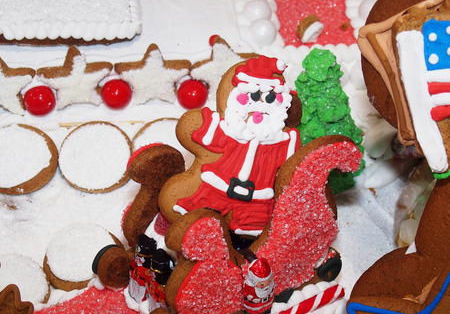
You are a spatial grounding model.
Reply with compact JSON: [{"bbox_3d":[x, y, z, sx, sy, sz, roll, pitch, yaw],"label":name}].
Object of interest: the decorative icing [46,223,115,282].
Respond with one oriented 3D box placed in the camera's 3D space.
[{"bbox_3d":[-0.100,0.069,0.778,0.055,0.010,0.055,0,46,0],"label":"decorative icing"}]

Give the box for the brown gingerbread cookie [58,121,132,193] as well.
[{"bbox_3d":[-0.097,0.000,0.835,0.054,0.009,0.054,0,76,0],"label":"brown gingerbread cookie"}]

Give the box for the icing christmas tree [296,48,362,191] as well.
[{"bbox_3d":[0.072,-0.028,0.795,0.054,0.113,0.054,-7,46,7],"label":"icing christmas tree"}]

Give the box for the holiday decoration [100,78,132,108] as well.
[{"bbox_3d":[-0.085,-0.049,0.868,0.024,0.024,0.024,0,46,0],"label":"holiday decoration"}]

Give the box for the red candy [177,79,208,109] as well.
[{"bbox_3d":[-0.025,-0.049,0.868,0.024,0.024,0.024,0,46,0],"label":"red candy"}]

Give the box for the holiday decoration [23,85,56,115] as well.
[{"bbox_3d":[-0.144,-0.044,0.862,0.024,0.024,0.024,0,46,0],"label":"holiday decoration"}]

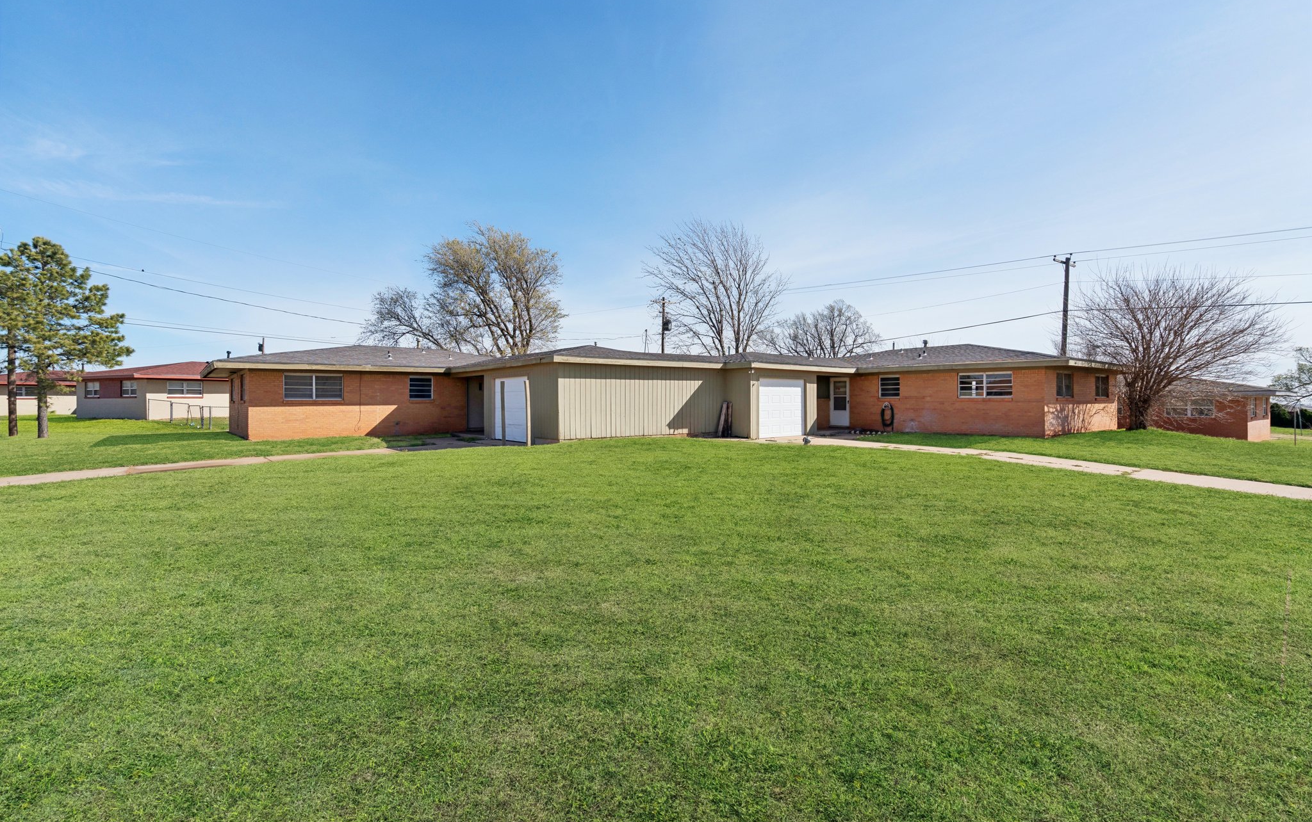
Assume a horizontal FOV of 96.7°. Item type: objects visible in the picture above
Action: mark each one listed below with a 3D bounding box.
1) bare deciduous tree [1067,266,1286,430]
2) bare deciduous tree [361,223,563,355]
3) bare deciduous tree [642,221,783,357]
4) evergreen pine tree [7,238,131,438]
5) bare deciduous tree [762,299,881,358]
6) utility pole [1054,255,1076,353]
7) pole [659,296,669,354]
[{"bbox_3d":[20.600,-2.500,23.300,7.200,6.700,6.900,-1,2,-41],"label":"bare deciduous tree"},{"bbox_3d":[-13.200,-6.200,40.000,12.900,13.400,11.200,0,1,-18],"label":"bare deciduous tree"},{"bbox_3d":[4.170,-6.650,42.000,10.200,14.200,9.800,0,1,0],"label":"bare deciduous tree"},{"bbox_3d":[-21.700,-2.680,21.400,4.000,7.300,4.000,1,2,45],"label":"evergreen pine tree"},{"bbox_3d":[16.500,-5.500,58.000,11.600,11.400,10.800,0,1,16],"label":"bare deciduous tree"},{"bbox_3d":[20.970,-3.470,30.000,2.200,9.100,0.400,-1,1,-33],"label":"utility pole"},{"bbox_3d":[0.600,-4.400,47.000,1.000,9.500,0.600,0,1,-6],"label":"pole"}]

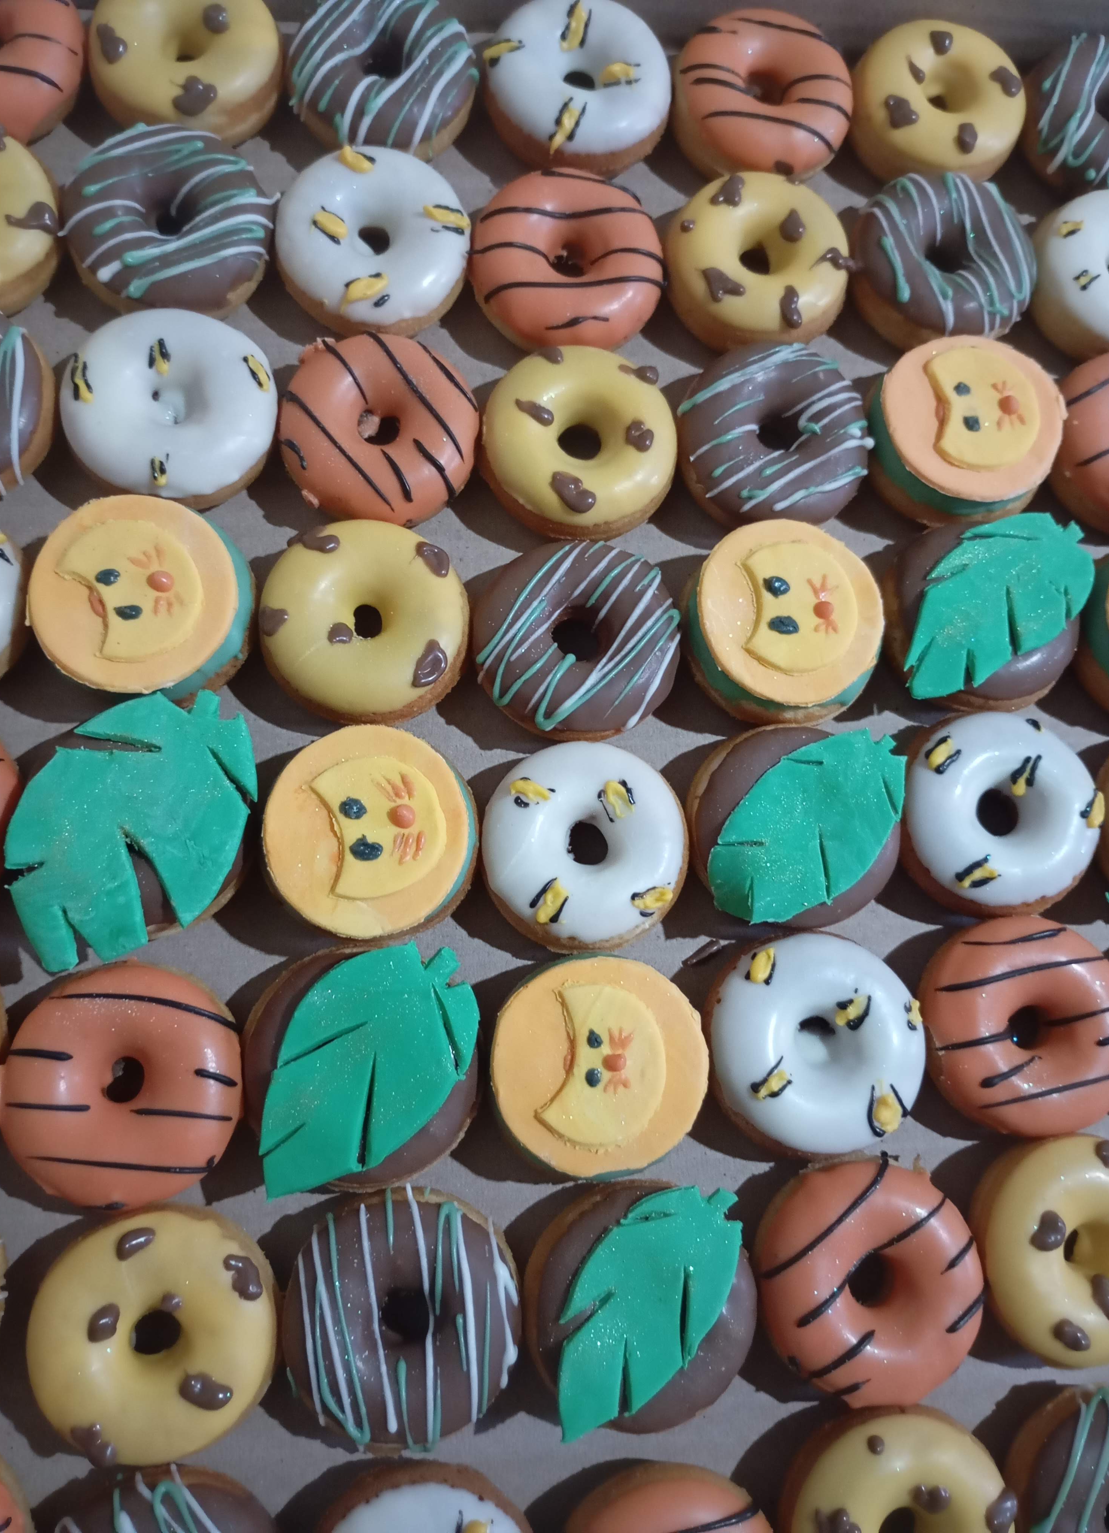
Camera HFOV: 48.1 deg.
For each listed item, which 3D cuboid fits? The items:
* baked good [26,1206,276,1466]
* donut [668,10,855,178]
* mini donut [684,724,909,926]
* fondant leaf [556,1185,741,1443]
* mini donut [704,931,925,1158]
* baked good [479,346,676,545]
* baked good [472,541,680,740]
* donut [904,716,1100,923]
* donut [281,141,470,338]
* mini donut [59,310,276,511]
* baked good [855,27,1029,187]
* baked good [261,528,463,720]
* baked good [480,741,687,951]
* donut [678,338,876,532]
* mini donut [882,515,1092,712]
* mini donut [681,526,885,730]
[{"bbox_3d":[-0.098,0.138,0.303,0.059,0.025,0.059,2,76,-7],"label":"baked good"},{"bbox_3d":[0.066,-0.216,0.398,0.057,0.021,0.057,2,76,-6],"label":"donut"},{"bbox_3d":[0.065,0.015,0.333,0.056,0.025,0.056,0,75,-8],"label":"mini donut"},{"bbox_3d":[0.021,0.129,0.297,0.032,0.006,0.069,30,75,1],"label":"fondant leaf"},{"bbox_3d":[0.067,0.071,0.320,0.057,0.023,0.057,0,75,-8],"label":"mini donut"},{"bbox_3d":[0.007,-0.092,0.355,0.056,0.023,0.056,0,75,-8],"label":"baked good"},{"bbox_3d":[0.007,-0.037,0.359,0.060,0.025,0.060,2,76,-7],"label":"baked good"},{"bbox_3d":[0.126,0.013,0.349,0.057,0.021,0.057,2,76,-6],"label":"donut"},{"bbox_3d":[-0.056,-0.161,0.382,0.060,0.025,0.060,2,76,-7],"label":"donut"},{"bbox_3d":[-0.105,-0.098,0.340,0.057,0.023,0.057,0,75,-8],"label":"mini donut"},{"bbox_3d":[0.125,-0.216,0.405,0.056,0.023,0.056,0,75,-8],"label":"baked good"},{"bbox_3d":[-0.054,-0.041,0.353,0.059,0.025,0.059,2,76,-7],"label":"baked good"},{"bbox_3d":[0.008,0.021,0.325,0.055,0.023,0.055,0,75,-8],"label":"baked good"},{"bbox_3d":[0.064,-0.097,0.364,0.056,0.023,0.056,0,75,-8],"label":"donut"},{"bbox_3d":[0.127,-0.046,0.362,0.059,0.022,0.059,2,76,-6],"label":"mini donut"},{"bbox_3d":[0.066,-0.042,0.354,0.058,0.022,0.058,2,76,-6],"label":"mini donut"}]

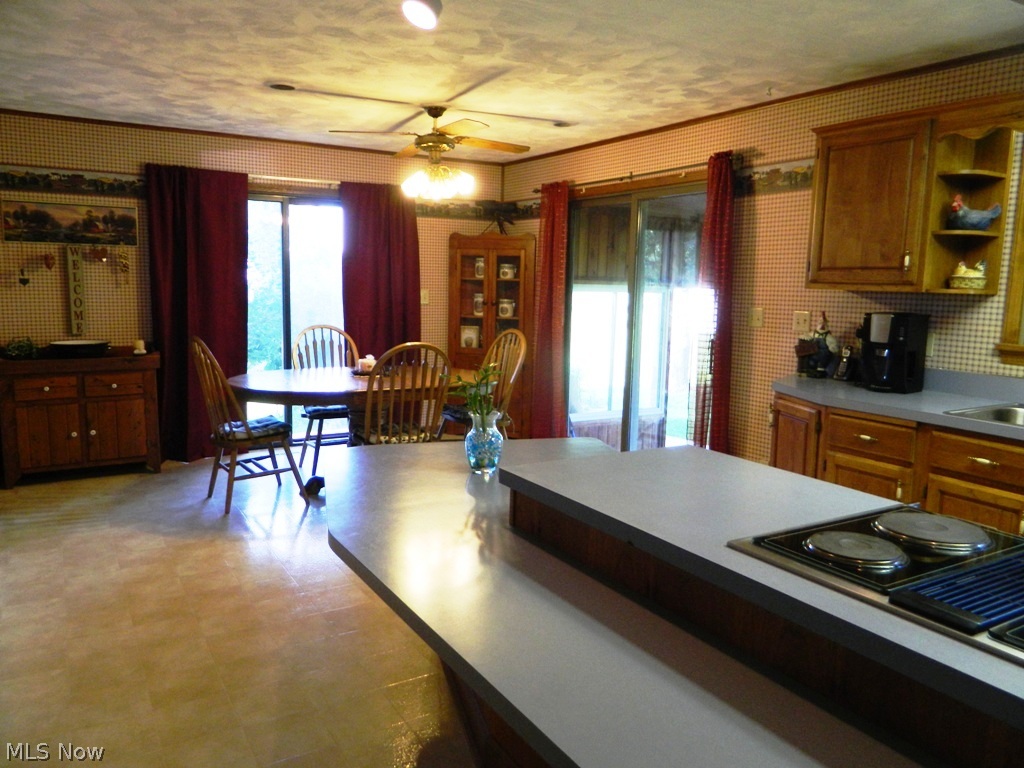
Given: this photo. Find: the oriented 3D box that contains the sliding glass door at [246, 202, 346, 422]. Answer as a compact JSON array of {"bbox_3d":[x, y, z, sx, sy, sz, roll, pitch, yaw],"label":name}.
[{"bbox_3d":[-1.793,-0.482,6.007,1.750,2.040,0.100,-4,10,-32],"label":"sliding glass door"}]

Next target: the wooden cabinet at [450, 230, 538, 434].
[{"bbox_3d":[-0.133,-0.443,6.751,0.770,1.780,0.450,3,9,13],"label":"wooden cabinet"}]

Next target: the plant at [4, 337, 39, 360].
[{"bbox_3d":[-3.218,-0.236,4.839,0.190,0.150,0.180,-4,10,-32],"label":"plant"}]

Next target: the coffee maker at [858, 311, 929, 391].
[{"bbox_3d":[1.829,-0.154,3.559,0.235,0.370,0.215,-4,10,-33],"label":"coffee maker"}]

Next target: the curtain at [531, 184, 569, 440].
[{"bbox_3d":[0.335,-0.566,6.213,0.110,2.200,0.480,-4,10,-32],"label":"curtain"}]

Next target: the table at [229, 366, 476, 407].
[{"bbox_3d":[-1.010,0.327,4.947,1.660,0.750,1.080,-1,9,-15],"label":"table"}]

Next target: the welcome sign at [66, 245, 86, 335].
[{"bbox_3d":[-3.054,-0.653,5.186,0.088,0.610,0.020,-4,10,-32],"label":"welcome sign"}]

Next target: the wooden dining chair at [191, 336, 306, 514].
[{"bbox_3d":[-1.643,0.213,4.597,0.585,1.055,0.530,-5,10,-35],"label":"wooden dining chair"}]

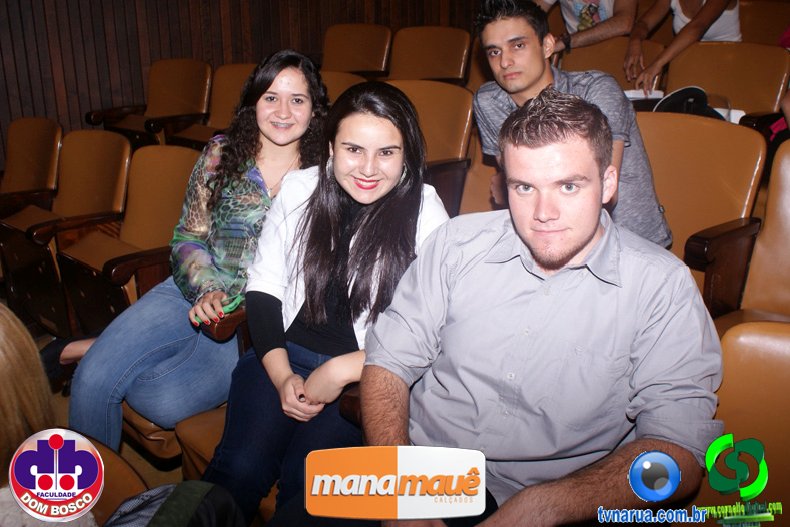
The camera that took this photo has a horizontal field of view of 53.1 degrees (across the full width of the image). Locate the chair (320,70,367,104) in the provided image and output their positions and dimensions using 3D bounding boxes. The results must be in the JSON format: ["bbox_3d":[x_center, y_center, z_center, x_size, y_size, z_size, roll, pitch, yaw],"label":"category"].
[{"bbox_3d":[-0.389,-0.342,3.257,0.550,0.850,0.520,17,24,39],"label":"chair"}]

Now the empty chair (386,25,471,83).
[{"bbox_3d":[0.074,-0.770,4.066,0.550,0.850,0.520,16,24,38],"label":"empty chair"}]

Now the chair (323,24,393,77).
[{"bbox_3d":[-0.310,-0.879,4.375,0.550,0.850,0.520,15,24,37],"label":"chair"}]

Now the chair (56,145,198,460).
[{"bbox_3d":[-0.856,0.098,2.558,0.520,0.860,0.560,-17,24,-42],"label":"chair"}]

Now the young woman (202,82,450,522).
[{"bbox_3d":[-0.141,0.258,1.546,0.480,1.170,0.650,9,20,27],"label":"young woman"}]

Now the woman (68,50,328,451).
[{"bbox_3d":[-0.440,0.120,1.901,0.500,1.210,0.660,12,21,32],"label":"woman"}]

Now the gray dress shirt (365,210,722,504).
[{"bbox_3d":[0.233,0.207,1.318,0.570,0.560,0.380,14,22,36],"label":"gray dress shirt"}]

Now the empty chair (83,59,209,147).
[{"bbox_3d":[-1.158,-0.559,3.873,0.550,0.850,0.520,15,23,36],"label":"empty chair"}]

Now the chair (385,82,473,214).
[{"bbox_3d":[-0.020,-0.228,2.934,0.550,0.850,0.520,18,25,41],"label":"chair"}]

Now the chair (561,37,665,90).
[{"bbox_3d":[0.815,-0.543,3.420,0.550,0.850,0.520,18,25,41],"label":"chair"}]

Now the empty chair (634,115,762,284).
[{"bbox_3d":[0.689,0.019,2.260,0.520,0.850,0.550,-16,25,-40],"label":"empty chair"}]

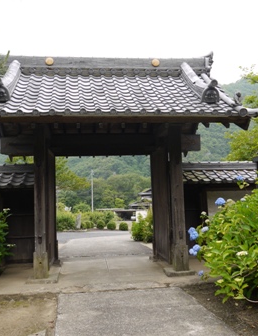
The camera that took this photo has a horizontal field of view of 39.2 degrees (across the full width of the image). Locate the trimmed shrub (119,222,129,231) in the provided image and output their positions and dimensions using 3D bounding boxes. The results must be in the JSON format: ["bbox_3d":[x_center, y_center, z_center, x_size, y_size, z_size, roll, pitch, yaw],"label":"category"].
[{"bbox_3d":[-0.228,2.980,18.400,0.472,0.467,0.472,-1,-4,-7],"label":"trimmed shrub"}]

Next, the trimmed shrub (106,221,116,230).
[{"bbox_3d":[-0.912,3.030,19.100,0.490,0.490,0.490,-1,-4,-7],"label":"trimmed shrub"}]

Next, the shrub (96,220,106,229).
[{"bbox_3d":[-1.524,3.114,19.800,0.492,0.503,0.492,-1,-4,-7],"label":"shrub"}]

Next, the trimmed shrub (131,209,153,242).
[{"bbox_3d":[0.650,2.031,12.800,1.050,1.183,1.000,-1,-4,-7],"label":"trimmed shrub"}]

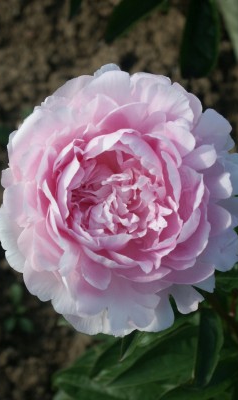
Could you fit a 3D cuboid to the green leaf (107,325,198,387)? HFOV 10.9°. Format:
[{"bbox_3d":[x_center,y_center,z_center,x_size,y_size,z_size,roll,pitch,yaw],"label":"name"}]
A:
[{"bbox_3d":[0.025,0.103,0.825,0.084,0.017,0.036,-33,70,-5],"label":"green leaf"}]

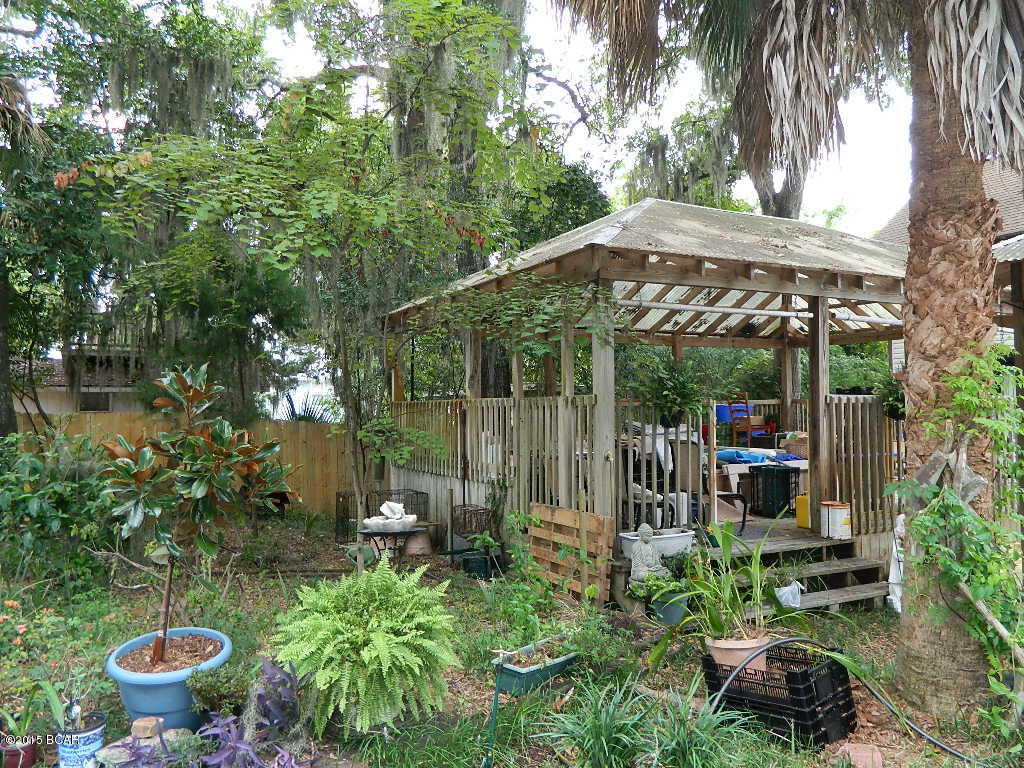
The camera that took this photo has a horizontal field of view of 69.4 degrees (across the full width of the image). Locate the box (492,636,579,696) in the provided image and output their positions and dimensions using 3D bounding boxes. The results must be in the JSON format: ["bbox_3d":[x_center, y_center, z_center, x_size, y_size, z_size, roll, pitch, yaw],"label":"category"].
[{"bbox_3d":[0.190,1.635,4.280,0.210,0.160,0.650,-2,-2,43],"label":"box"}]

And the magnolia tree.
[{"bbox_3d":[-1.580,0.660,3.750,0.900,1.470,0.860,0,-2,0],"label":"magnolia tree"}]

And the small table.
[{"bbox_3d":[-1.170,1.650,7.200,0.660,0.460,0.620,0,-2,0],"label":"small table"}]

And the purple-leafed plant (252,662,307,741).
[{"bbox_3d":[-1.090,1.500,3.500,0.270,0.380,0.270,0,-2,0],"label":"purple-leafed plant"}]

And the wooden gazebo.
[{"bbox_3d":[2.779,-0.183,9.192,7.370,3.991,5.036,0,-2,-27],"label":"wooden gazebo"}]

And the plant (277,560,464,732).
[{"bbox_3d":[-0.745,1.290,3.720,0.900,0.800,0.880,0,-2,0],"label":"plant"}]

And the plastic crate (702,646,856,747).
[{"bbox_3d":[1.400,1.627,3.903,0.385,0.385,0.580,1,-7,-37],"label":"plastic crate"}]

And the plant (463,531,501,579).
[{"bbox_3d":[-0.287,1.610,7.000,0.360,0.450,0.340,0,-2,0],"label":"plant"}]

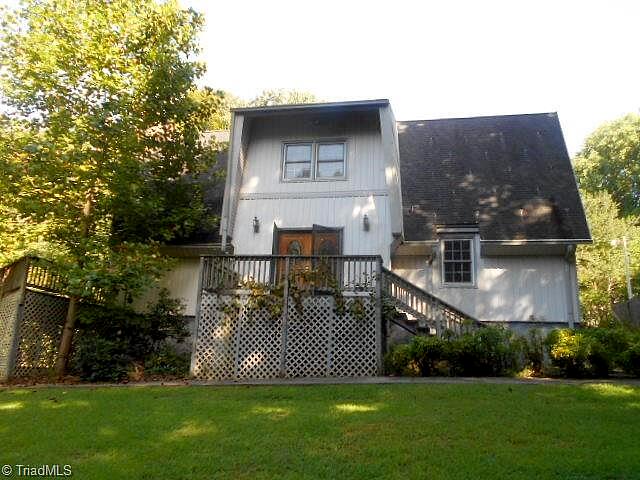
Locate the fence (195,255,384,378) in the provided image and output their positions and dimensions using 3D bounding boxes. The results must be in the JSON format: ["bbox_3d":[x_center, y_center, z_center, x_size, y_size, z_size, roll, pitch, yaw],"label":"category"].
[{"bbox_3d":[-0.854,1.875,12.027,4.780,3.040,0.180,0,-14,10],"label":"fence"}]

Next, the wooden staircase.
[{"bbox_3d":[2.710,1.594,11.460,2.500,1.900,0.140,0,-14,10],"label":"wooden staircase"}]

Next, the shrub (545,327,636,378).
[{"bbox_3d":[6.258,2.618,11.146,1.850,1.150,1.250,0,-14,10],"label":"shrub"}]

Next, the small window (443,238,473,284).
[{"bbox_3d":[4.029,0.615,14.029,0.870,1.370,0.120,0,-14,10],"label":"small window"}]

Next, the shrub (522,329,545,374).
[{"bbox_3d":[4.981,2.603,11.221,0.460,1.050,0.460,0,-14,10],"label":"shrub"}]

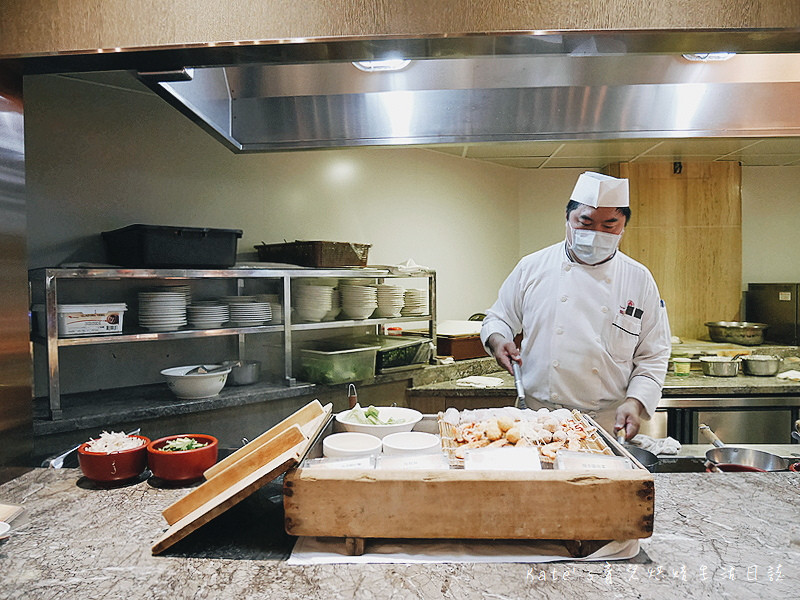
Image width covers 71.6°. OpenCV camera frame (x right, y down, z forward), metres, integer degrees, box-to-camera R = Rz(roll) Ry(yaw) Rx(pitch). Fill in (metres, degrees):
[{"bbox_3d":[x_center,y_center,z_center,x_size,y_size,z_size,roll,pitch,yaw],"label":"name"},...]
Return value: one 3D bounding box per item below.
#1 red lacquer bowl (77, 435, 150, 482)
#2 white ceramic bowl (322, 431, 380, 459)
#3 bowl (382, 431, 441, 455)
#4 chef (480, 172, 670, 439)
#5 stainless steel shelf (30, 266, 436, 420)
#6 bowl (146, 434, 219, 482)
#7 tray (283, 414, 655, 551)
[{"bbox_3d":[-0.656,0.367,1.268,0.150,0.070,0.150,0,2,0],"label":"red lacquer bowl"},{"bbox_3d":[-0.087,0.289,1.024,0.110,0.055,0.110,0,2,0],"label":"white ceramic bowl"},{"bbox_3d":[0.021,0.288,1.030,0.108,0.055,0.108,0,2,0],"label":"bowl"},{"bbox_3d":[0.505,0.493,1.621,0.550,1.700,0.460,0,2,14],"label":"chef"},{"bbox_3d":[-0.680,0.120,2.776,1.920,0.553,0.490,-2,3,-40],"label":"stainless steel shelf"},{"bbox_3d":[-0.498,0.366,1.269,0.155,0.070,0.155,0,2,0],"label":"bowl"},{"bbox_3d":[0.120,0.340,1.092,0.594,0.134,0.394,0,2,2],"label":"tray"}]

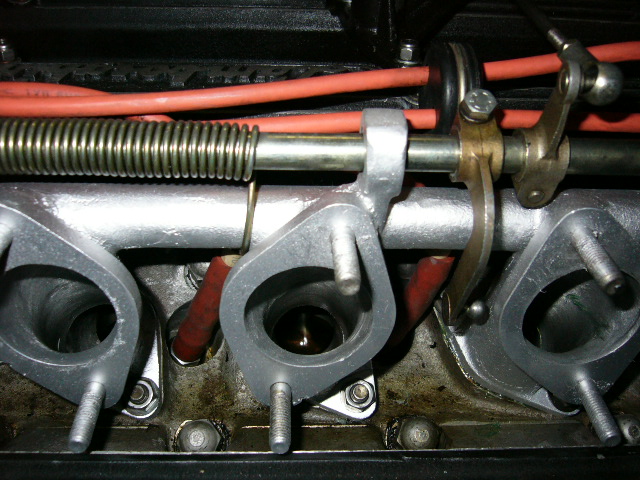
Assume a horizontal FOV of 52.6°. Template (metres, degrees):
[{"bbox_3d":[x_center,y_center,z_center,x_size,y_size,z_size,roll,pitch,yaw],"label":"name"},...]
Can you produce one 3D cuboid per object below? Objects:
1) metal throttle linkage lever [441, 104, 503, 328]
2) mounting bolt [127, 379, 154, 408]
[{"bbox_3d":[0.059,-0.006,0.247,0.022,0.101,0.024,0,32,-2],"label":"metal throttle linkage lever"},{"bbox_3d":[-0.084,0.071,0.301,0.013,0.012,0.015,0,65,-1],"label":"mounting bolt"}]

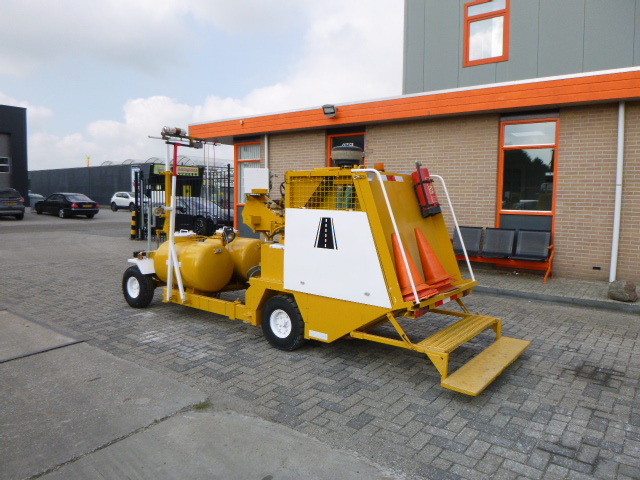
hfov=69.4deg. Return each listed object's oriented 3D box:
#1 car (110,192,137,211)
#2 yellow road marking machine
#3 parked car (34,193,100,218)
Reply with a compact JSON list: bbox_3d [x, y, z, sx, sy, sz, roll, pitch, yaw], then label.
[{"bbox_3d":[-15.045,-3.049,37.133,4.350,1.600,1.800,4,7,36],"label":"car"},{"bbox_3d":[-0.367,-0.136,5.076,4.780,2.220,1.390,5,7,38],"label":"yellow road marking machine"},{"bbox_3d":[-15.646,-2.107,28.434,5.000,1.450,1.860,5,7,38],"label":"parked car"}]

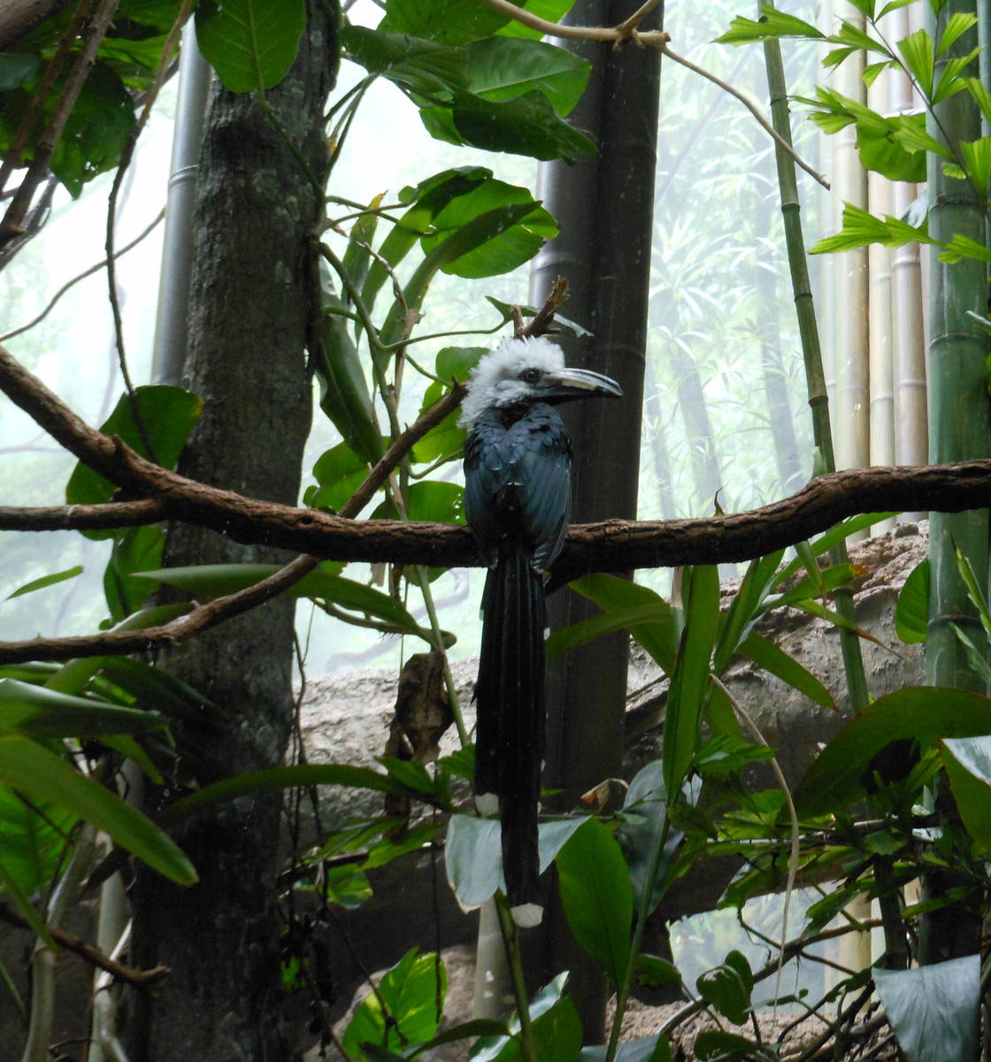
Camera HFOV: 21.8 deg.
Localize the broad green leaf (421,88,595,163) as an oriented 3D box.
[{"bbox_3d":[0.015,-0.471,3.000,0.200,0.075,0.100,2,-12,0],"label":"broad green leaf"}]

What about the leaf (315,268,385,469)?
[{"bbox_3d":[-0.174,-0.198,3.100,0.055,0.225,0.065,-12,-12,0],"label":"leaf"}]

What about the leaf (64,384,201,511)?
[{"bbox_3d":[-0.441,-0.092,3.150,0.169,0.172,0.070,1,-10,0],"label":"leaf"}]

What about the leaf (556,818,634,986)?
[{"bbox_3d":[0.115,0.432,3.000,0.090,0.195,0.055,2,-12,0],"label":"leaf"}]

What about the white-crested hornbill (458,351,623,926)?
[{"bbox_3d":[0.048,0.112,2.880,0.180,0.645,0.190,1,-12,5],"label":"white-crested hornbill"}]

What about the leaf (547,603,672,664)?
[{"bbox_3d":[0.130,0.123,3.100,0.165,0.074,0.090,1,-10,0],"label":"leaf"}]

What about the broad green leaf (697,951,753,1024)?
[{"bbox_3d":[0.272,0.540,3.050,0.065,0.085,0.055,2,-12,0],"label":"broad green leaf"}]

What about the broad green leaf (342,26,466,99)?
[{"bbox_3d":[-0.110,-0.567,3.120,0.154,0.088,0.090,1,-10,0],"label":"broad green leaf"}]

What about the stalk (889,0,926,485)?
[{"bbox_3d":[0.759,-0.493,4.700,0.056,0.948,0.057,-1,-10,0],"label":"stalk"}]

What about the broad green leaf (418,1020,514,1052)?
[{"bbox_3d":[-0.032,0.560,2.850,0.105,0.040,0.060,-5,-15,31],"label":"broad green leaf"}]

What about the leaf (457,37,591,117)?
[{"bbox_3d":[0.034,-0.556,3.150,0.169,0.096,0.080,1,-10,0],"label":"leaf"}]

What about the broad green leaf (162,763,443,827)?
[{"bbox_3d":[-0.225,0.307,3.000,0.330,0.075,0.080,3,-12,-5],"label":"broad green leaf"}]

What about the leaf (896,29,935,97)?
[{"bbox_3d":[0.538,-0.599,3.300,0.045,0.088,0.030,-15,-9,0],"label":"leaf"}]

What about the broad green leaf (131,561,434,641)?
[{"bbox_3d":[-0.255,0.087,3.150,0.370,0.097,0.100,1,-10,0],"label":"broad green leaf"}]

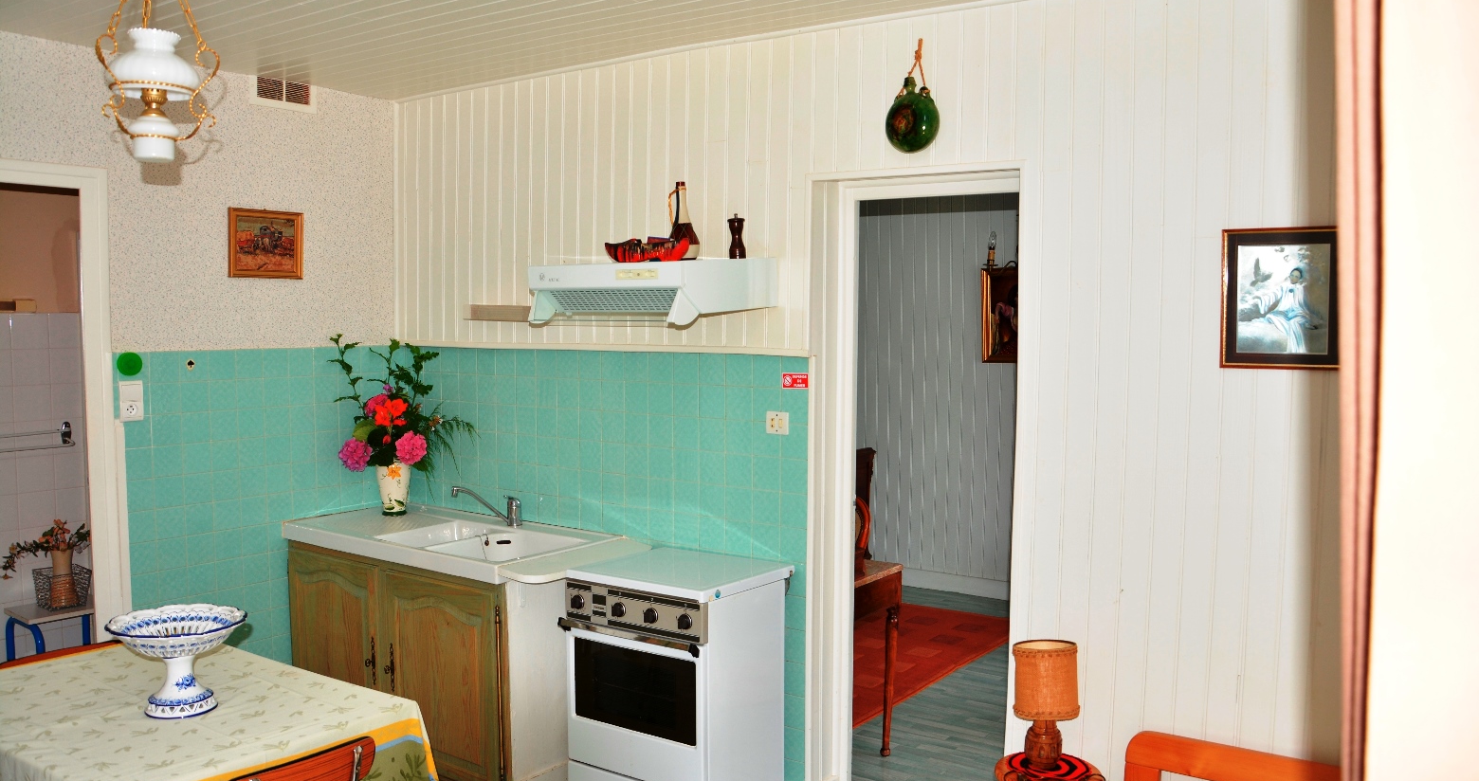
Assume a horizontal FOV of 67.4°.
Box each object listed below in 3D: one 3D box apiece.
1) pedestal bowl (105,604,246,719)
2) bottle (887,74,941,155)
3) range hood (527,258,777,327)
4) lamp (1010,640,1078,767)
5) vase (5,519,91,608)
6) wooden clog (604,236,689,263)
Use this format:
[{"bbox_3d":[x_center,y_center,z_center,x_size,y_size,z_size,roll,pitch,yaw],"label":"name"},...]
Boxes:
[{"bbox_3d":[-1.272,0.626,2.526,0.288,0.193,0.288,0,4,0],"label":"pedestal bowl"},{"bbox_3d":[0.503,-0.804,3.219,0.168,0.222,0.100,1,3,40],"label":"bottle"},{"bbox_3d":[-0.284,-0.314,3.561,0.621,0.227,0.501,3,5,34],"label":"range hood"},{"bbox_3d":[0.809,0.830,2.908,0.172,0.318,0.172,3,5,34],"label":"lamp"},{"bbox_3d":[-2.803,0.714,4.520,0.230,0.360,0.320,3,5,34],"label":"vase"},{"bbox_3d":[-0.281,-0.430,3.387,0.290,0.080,0.100,3,5,34],"label":"wooden clog"}]

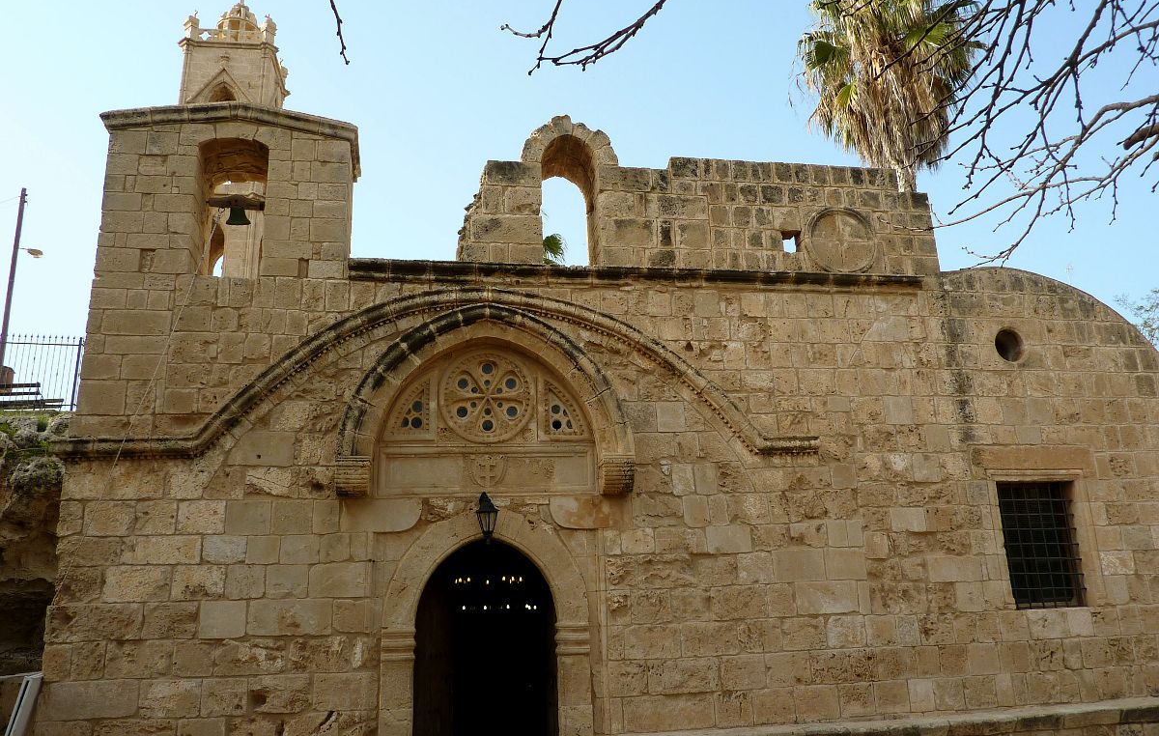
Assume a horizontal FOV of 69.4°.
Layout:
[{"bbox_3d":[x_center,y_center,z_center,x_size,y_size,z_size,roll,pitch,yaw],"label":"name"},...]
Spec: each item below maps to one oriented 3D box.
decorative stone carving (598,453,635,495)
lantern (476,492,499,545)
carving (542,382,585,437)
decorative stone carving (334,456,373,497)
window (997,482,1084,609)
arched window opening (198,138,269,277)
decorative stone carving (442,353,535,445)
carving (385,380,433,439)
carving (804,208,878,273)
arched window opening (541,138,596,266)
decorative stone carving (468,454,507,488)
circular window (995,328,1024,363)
[{"bbox_3d":[0.342,0.951,7.440,0.278,0.355,0.280,1,-14,-10],"label":"decorative stone carving"},{"bbox_3d":[-0.782,1.273,7.112,0.200,0.433,0.260,1,-14,-10],"label":"lantern"},{"bbox_3d":[-0.167,0.407,8.189,0.416,0.534,0.140,1,-16,-9],"label":"carving"},{"bbox_3d":[-2.034,0.978,7.503,0.316,0.326,0.260,1,-16,-9],"label":"decorative stone carving"},{"bbox_3d":[4.471,1.723,8.194,0.809,1.198,0.200,1,-14,-10],"label":"window"},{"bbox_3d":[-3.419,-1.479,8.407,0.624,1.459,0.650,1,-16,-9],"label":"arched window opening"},{"bbox_3d":[-0.898,0.273,8.090,0.907,0.900,0.140,1,-16,-9],"label":"decorative stone carving"},{"bbox_3d":[-1.613,0.386,7.966,0.413,0.537,0.140,1,-16,-9],"label":"carving"},{"bbox_3d":[2.652,-1.291,8.497,0.745,0.715,0.100,1,-14,-10],"label":"carving"},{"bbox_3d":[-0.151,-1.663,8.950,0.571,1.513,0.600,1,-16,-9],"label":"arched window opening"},{"bbox_3d":[-0.860,0.975,7.889,0.363,0.316,0.080,1,-16,-9],"label":"decorative stone carving"},{"bbox_3d":[4.369,-0.208,8.674,0.315,0.360,0.250,1,-14,-10],"label":"circular window"}]

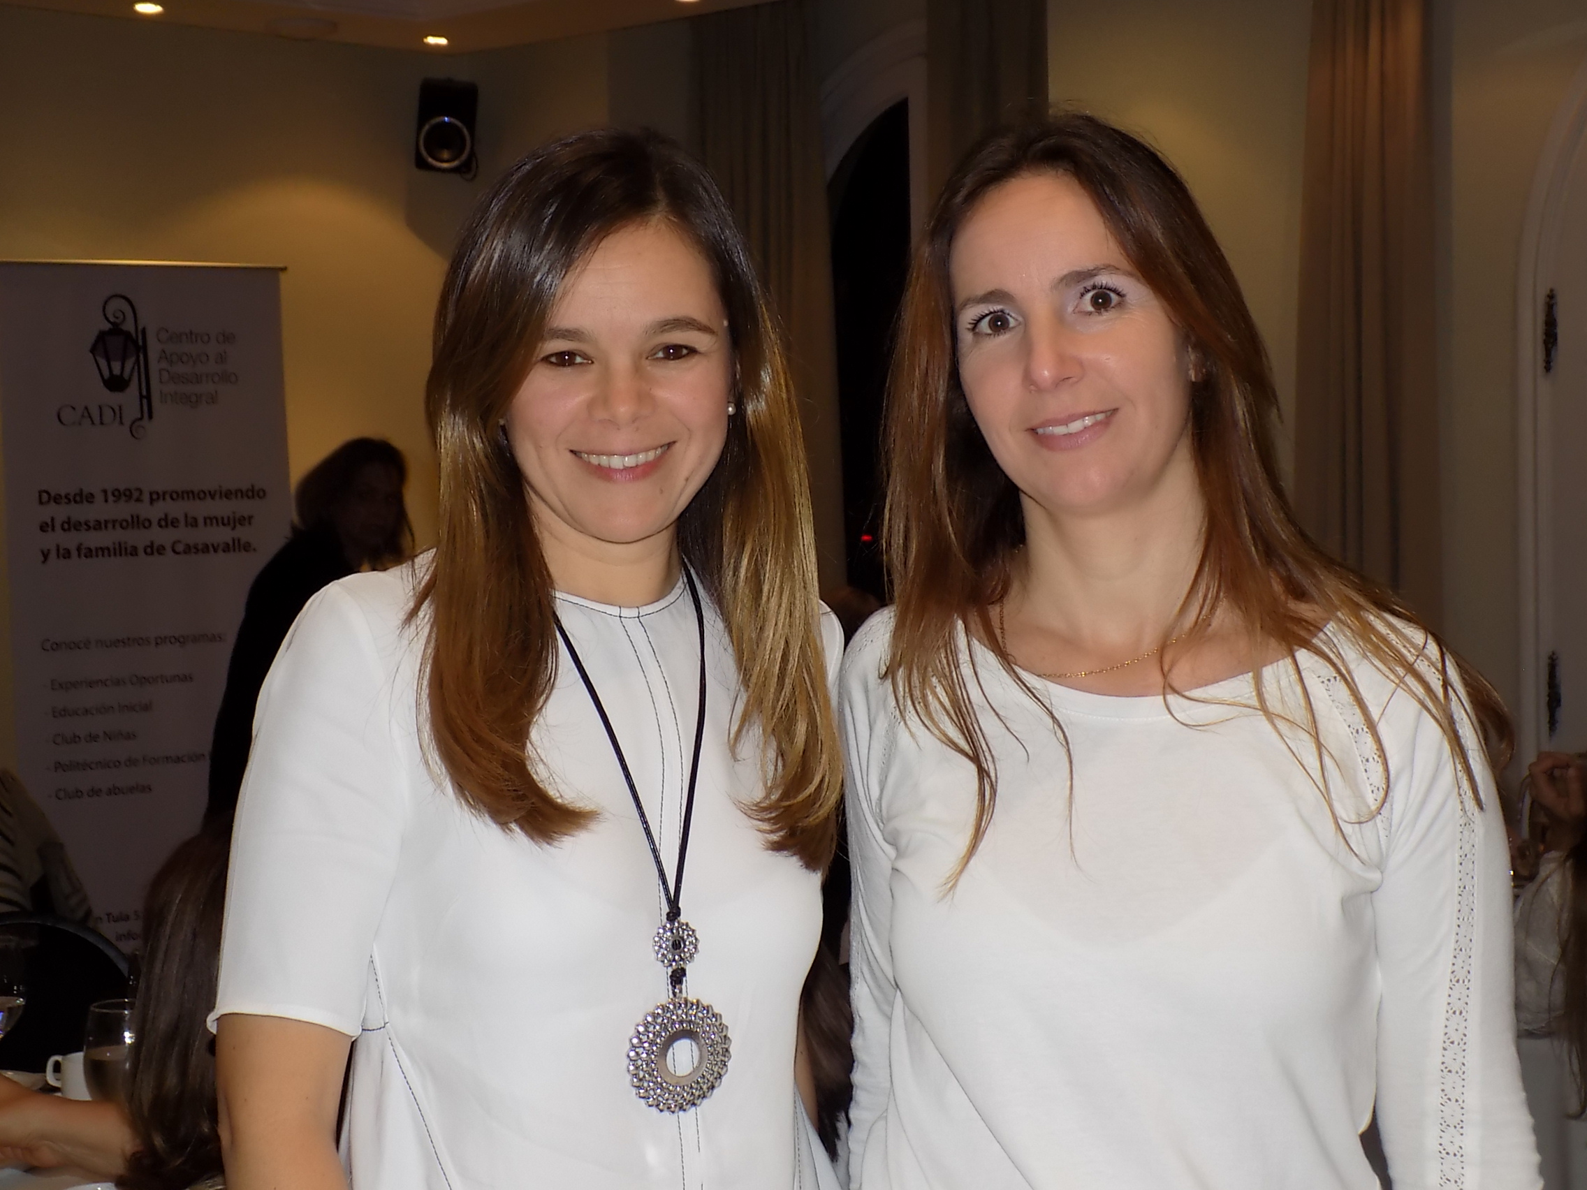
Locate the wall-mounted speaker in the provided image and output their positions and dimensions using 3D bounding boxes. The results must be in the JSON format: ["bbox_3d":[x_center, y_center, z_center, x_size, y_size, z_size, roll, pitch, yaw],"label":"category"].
[{"bbox_3d":[-1.140,-1.540,9.800,0.185,0.285,0.190,2,16,-4],"label":"wall-mounted speaker"}]

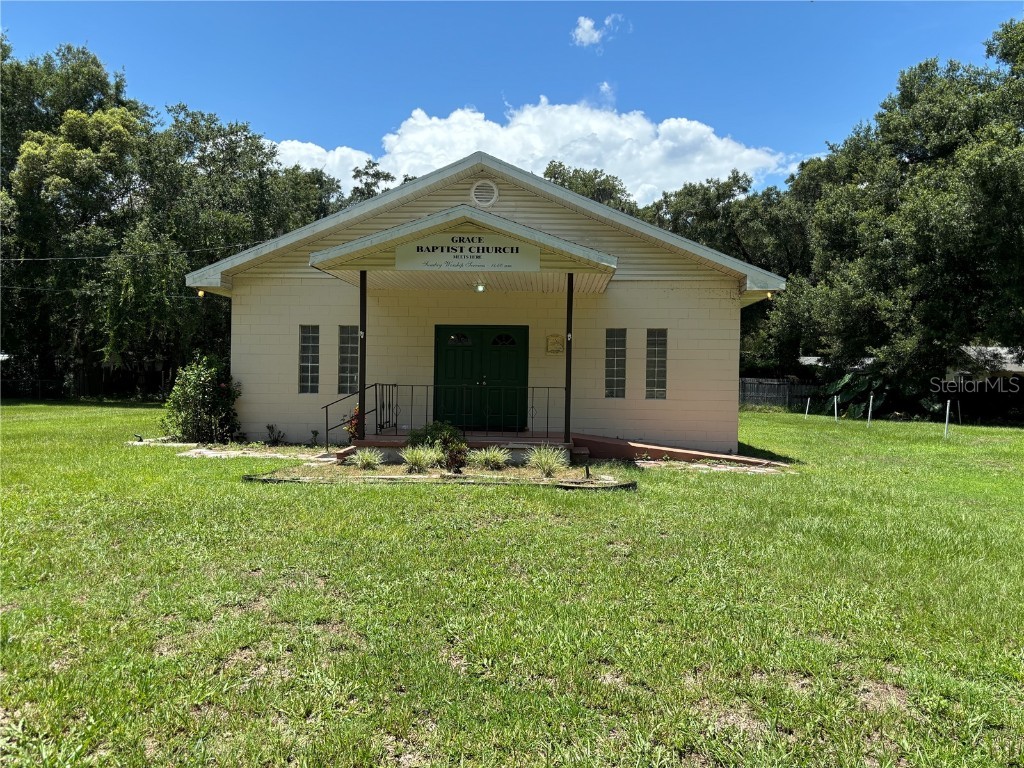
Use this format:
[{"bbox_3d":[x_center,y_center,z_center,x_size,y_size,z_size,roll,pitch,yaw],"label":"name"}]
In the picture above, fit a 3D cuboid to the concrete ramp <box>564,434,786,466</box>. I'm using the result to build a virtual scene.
[{"bbox_3d":[3.085,1.224,14.735,3.880,0.420,1.360,1,0,3],"label":"concrete ramp"}]

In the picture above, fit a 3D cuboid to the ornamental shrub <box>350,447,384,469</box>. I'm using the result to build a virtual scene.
[{"bbox_3d":[-2.354,1.179,12.428,0.621,0.327,0.550,1,0,3],"label":"ornamental shrub"}]

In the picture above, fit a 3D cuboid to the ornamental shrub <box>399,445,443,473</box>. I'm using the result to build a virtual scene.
[{"bbox_3d":[-1.428,1.166,12.077,0.704,0.403,0.600,1,0,3],"label":"ornamental shrub"}]

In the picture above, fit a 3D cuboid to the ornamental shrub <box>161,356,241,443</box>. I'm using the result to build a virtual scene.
[{"bbox_3d":[-6.370,0.344,15.698,1.630,1.769,1.450,1,0,3],"label":"ornamental shrub"}]

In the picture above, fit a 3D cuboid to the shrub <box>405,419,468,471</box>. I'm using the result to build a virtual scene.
[{"bbox_3d":[-1.207,0.976,12.315,1.015,0.766,0.850,1,0,3],"label":"shrub"}]

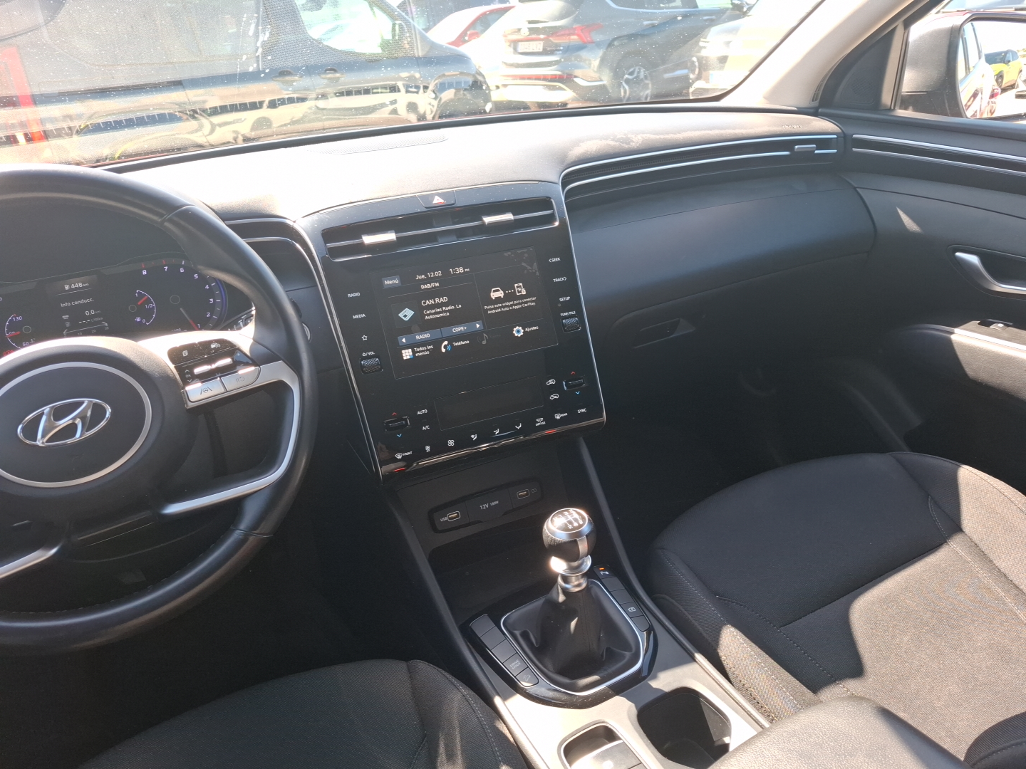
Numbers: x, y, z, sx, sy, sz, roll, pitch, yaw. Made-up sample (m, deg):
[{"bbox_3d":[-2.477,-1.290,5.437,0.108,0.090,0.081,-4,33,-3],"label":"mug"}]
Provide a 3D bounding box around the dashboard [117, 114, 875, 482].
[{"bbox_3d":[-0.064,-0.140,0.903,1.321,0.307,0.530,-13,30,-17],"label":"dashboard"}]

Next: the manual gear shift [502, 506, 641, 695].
[{"bbox_3d":[0.053,0.171,0.585,0.104,0.146,0.121,-13,30,-17],"label":"manual gear shift"}]

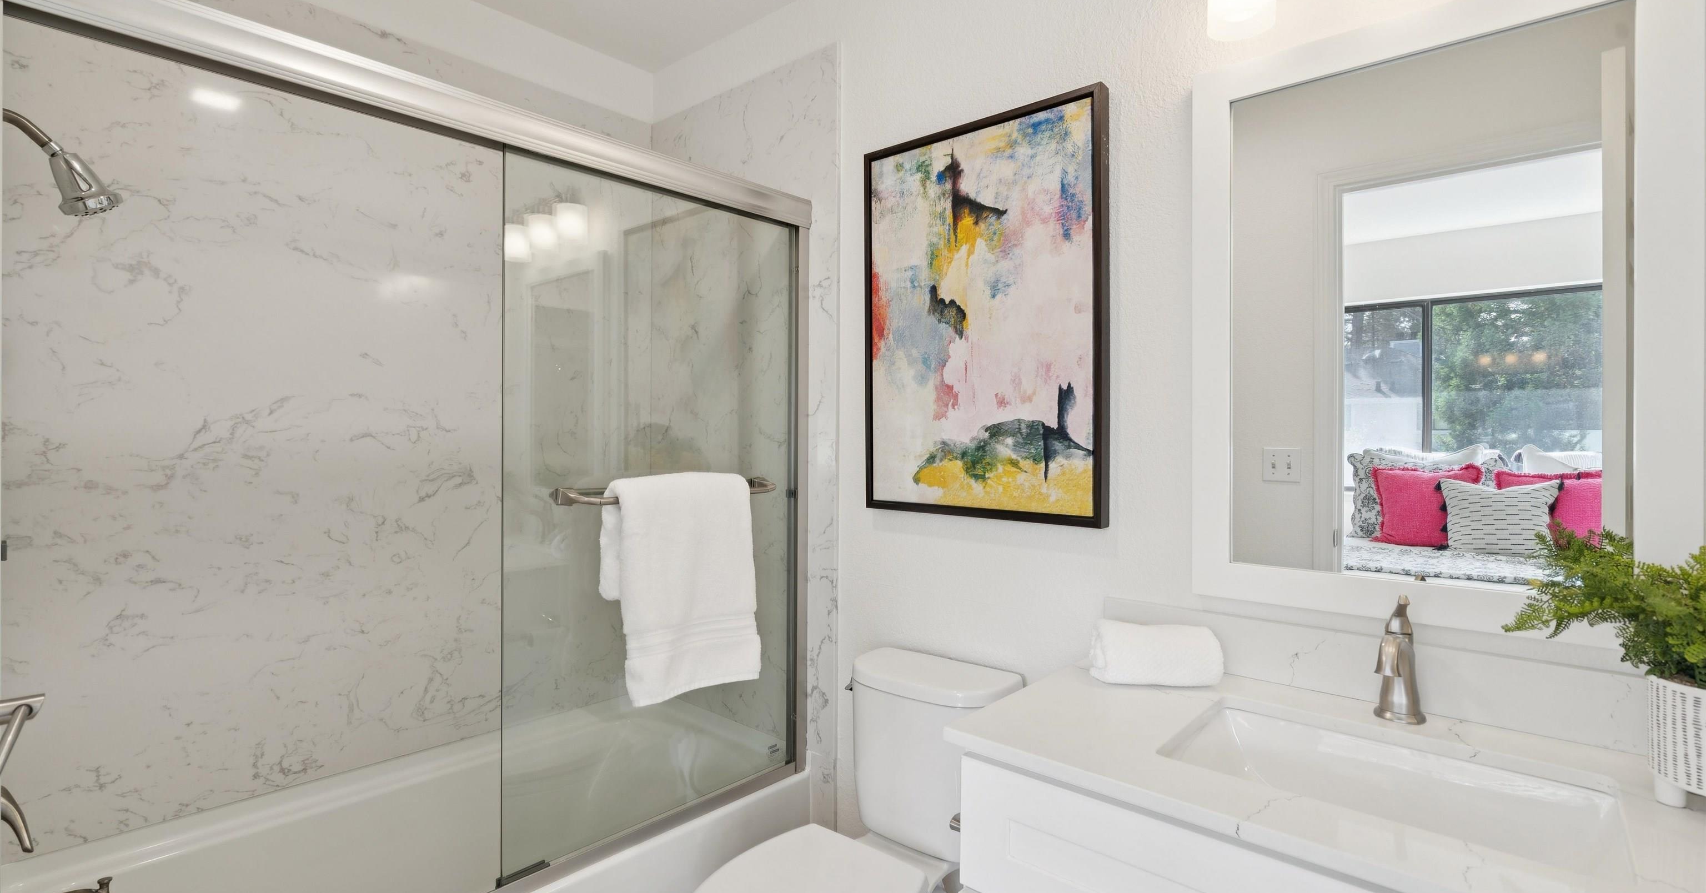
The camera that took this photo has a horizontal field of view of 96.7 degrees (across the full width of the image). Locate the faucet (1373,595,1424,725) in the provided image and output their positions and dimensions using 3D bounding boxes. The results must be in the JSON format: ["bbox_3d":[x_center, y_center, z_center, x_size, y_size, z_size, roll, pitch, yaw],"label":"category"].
[{"bbox_3d":[0.764,0.308,1.067,0.060,0.173,0.155,0,0,42],"label":"faucet"}]

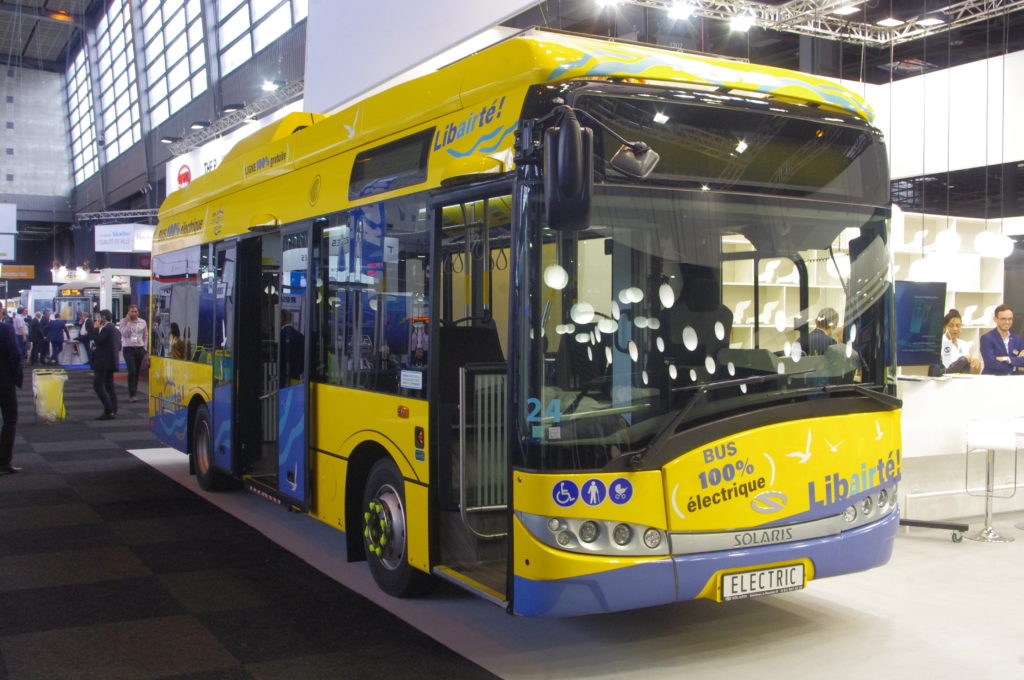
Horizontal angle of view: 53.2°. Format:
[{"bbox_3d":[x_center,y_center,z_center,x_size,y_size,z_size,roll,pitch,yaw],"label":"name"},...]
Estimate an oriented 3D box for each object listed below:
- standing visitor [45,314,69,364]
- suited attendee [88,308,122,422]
[{"bbox_3d":[-15.981,-0.053,36.000,0.680,1.760,0.500,2,0,20],"label":"standing visitor"},{"bbox_3d":[-6.686,0.389,16.800,0.480,1.780,0.480,2,0,-6],"label":"suited attendee"}]

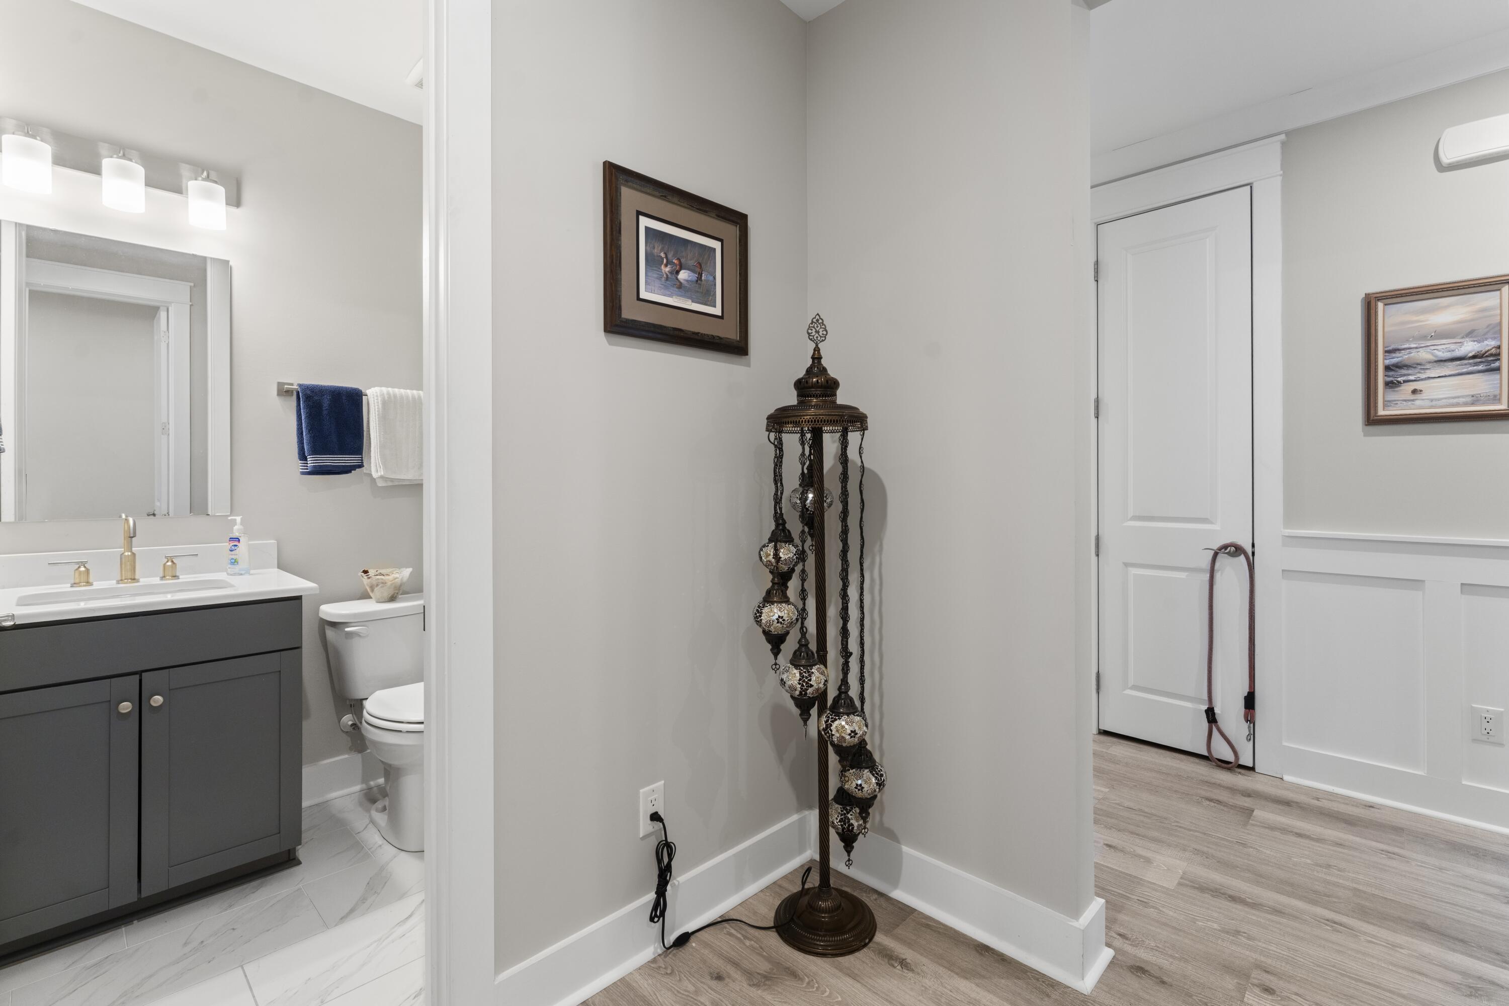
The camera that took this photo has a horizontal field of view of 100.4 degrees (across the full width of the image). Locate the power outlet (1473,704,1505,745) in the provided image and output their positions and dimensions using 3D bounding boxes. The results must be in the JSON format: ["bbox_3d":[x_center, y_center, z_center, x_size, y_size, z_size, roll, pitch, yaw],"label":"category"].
[{"bbox_3d":[2.559,0.774,2.190,0.012,0.121,0.077,-1,1,-45],"label":"power outlet"}]

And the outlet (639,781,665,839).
[{"bbox_3d":[-0.265,0.798,1.635,0.078,0.122,0.014,-1,1,-45],"label":"outlet"}]

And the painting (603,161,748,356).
[{"bbox_3d":[-0.195,-0.650,1.740,0.485,0.415,0.025,-1,1,-44],"label":"painting"}]

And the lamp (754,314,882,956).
[{"bbox_3d":[0.180,0.320,1.725,0.345,1.670,0.345,0,1,0],"label":"lamp"}]

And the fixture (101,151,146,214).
[{"bbox_3d":[-1.992,-1.012,1.986,0.097,0.150,0.110,-1,1,-44],"label":"fixture"}]

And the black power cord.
[{"bbox_3d":[-0.029,1.001,1.756,0.480,0.360,0.190,-1,1,-44],"label":"black power cord"}]

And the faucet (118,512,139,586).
[{"bbox_3d":[-2.008,0.153,2.020,0.055,0.215,0.155,-1,1,-44],"label":"faucet"}]

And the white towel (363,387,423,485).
[{"bbox_3d":[-1.401,-0.255,2.519,0.270,0.365,0.090,-1,1,-45],"label":"white towel"}]

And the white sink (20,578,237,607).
[{"bbox_3d":[-1.859,0.326,1.888,0.455,0.130,0.290,-1,1,-44],"label":"white sink"}]

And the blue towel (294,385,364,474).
[{"bbox_3d":[-1.580,-0.270,2.342,0.210,0.325,0.090,-1,1,-45],"label":"blue towel"}]

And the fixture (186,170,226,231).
[{"bbox_3d":[-1.783,-0.978,2.044,0.098,0.160,0.110,-1,1,-45],"label":"fixture"}]

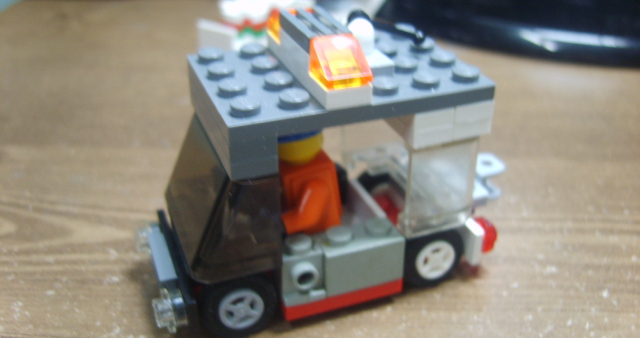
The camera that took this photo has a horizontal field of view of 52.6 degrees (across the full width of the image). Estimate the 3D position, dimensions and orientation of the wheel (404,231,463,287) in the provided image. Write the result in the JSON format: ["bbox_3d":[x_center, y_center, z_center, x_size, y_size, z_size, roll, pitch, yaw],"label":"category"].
[{"bbox_3d":[0.022,0.017,0.131,0.014,0.014,0.006,-11,31,-18],"label":"wheel"}]

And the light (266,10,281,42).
[{"bbox_3d":[-0.005,-0.028,0.123,0.008,0.006,0.008,-11,31,-18],"label":"light"}]

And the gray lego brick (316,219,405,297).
[{"bbox_3d":[0.007,0.016,0.124,0.016,0.011,0.008,-11,31,-18],"label":"gray lego brick"}]

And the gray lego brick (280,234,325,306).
[{"bbox_3d":[-0.004,0.018,0.120,0.008,0.011,0.008,-11,31,-18],"label":"gray lego brick"}]

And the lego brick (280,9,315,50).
[{"bbox_3d":[-0.003,-0.024,0.112,0.003,0.003,0.016,-11,31,-18],"label":"lego brick"}]

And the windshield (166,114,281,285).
[{"bbox_3d":[-0.020,0.003,0.120,0.016,0.019,0.032,-11,31,-18],"label":"windshield"}]

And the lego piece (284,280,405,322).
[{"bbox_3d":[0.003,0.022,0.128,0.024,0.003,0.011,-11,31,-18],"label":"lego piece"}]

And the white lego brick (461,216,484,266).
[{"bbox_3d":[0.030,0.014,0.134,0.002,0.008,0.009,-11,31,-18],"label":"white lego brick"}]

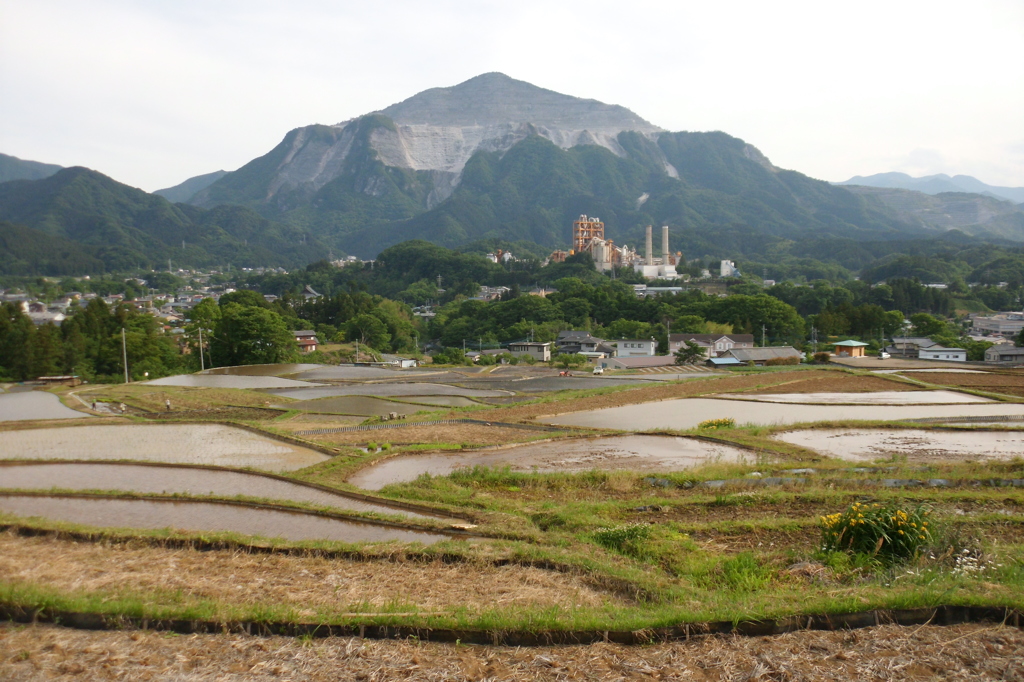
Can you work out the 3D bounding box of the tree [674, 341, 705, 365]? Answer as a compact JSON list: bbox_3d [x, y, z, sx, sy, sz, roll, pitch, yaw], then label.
[{"bbox_3d":[44.840,2.960,200.000,8.040,6.200,7.640,-1,6,0],"label":"tree"}]

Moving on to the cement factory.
[{"bbox_3d":[146.670,-133.790,1150.000,156.990,90.660,100.000,-2,6,-10],"label":"cement factory"}]

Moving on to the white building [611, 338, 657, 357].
[{"bbox_3d":[35.220,2.740,230.000,11.720,5.750,7.500,1,6,17],"label":"white building"}]

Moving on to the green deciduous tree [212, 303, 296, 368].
[{"bbox_3d":[-61.780,-1.470,191.000,21.110,15.540,20.060,-1,6,0],"label":"green deciduous tree"}]

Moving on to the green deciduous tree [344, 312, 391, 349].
[{"bbox_3d":[-45.330,-2.790,248.000,15.580,12.200,15.580,-1,6,0],"label":"green deciduous tree"}]

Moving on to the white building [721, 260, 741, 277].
[{"bbox_3d":[279.840,-91.990,1020.000,21.180,21.920,15.000,-1,6,0],"label":"white building"}]

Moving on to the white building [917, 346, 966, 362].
[{"bbox_3d":[115.070,3.720,213.000,9.970,3.040,5.500,0,6,10],"label":"white building"}]

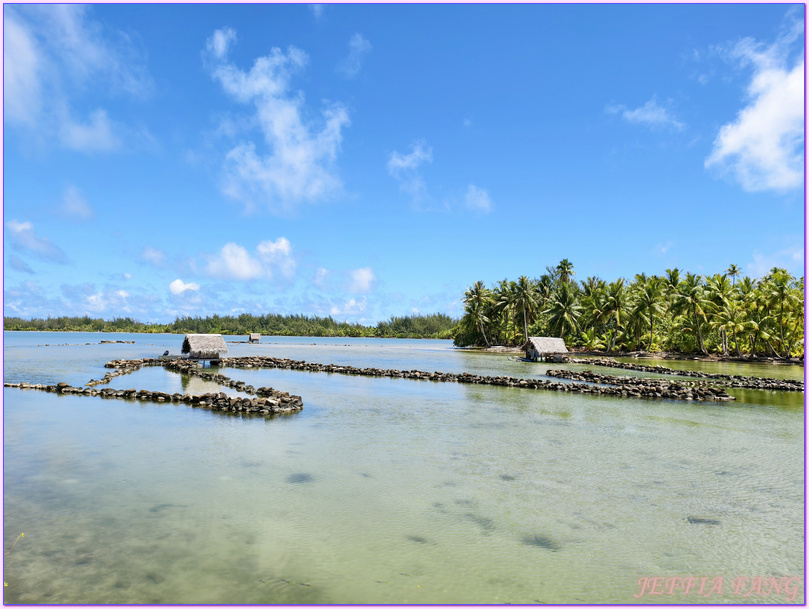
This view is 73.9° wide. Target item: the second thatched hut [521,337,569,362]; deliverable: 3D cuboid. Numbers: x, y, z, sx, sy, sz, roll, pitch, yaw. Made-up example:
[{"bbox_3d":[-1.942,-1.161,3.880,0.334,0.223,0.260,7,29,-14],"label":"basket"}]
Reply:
[{"bbox_3d":[12.528,4.053,48.235,3.170,2.200,2.750,1,-3,-15],"label":"second thatched hut"}]

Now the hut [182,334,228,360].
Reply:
[{"bbox_3d":[-15.040,3.237,40.689,2.650,1.920,2.400,3,-4,-38],"label":"hut"}]

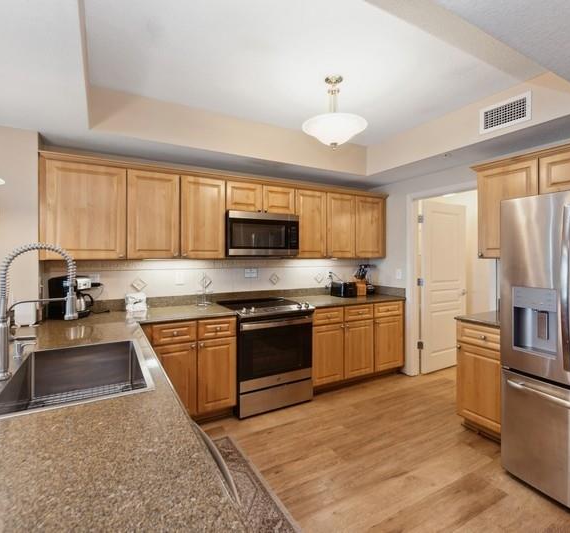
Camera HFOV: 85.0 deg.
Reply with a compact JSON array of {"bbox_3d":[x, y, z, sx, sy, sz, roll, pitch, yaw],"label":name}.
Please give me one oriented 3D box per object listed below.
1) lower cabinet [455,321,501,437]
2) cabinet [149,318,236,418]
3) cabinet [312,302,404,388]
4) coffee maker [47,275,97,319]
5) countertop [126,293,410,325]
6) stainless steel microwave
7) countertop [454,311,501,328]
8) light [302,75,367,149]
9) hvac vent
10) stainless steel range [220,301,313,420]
[{"bbox_3d":[1.762,0.876,2.472,0.618,0.834,0.437,-1,2,-29],"label":"lower cabinet"},{"bbox_3d":[-0.894,0.867,2.780,0.759,0.834,0.633,-1,2,-29],"label":"cabinet"},{"bbox_3d":[0.695,0.840,3.644,1.302,0.834,0.633,-1,2,-29],"label":"cabinet"},{"bbox_3d":[-1.698,0.241,2.518,0.290,0.345,0.200,1,2,18],"label":"coffee maker"},{"bbox_3d":[-0.008,0.414,3.251,2.899,0.042,0.658,-1,2,-29],"label":"countertop"},{"bbox_3d":[-0.280,-0.317,3.220,0.762,0.419,0.402,-1,2,-29],"label":"stainless steel microwave"},{"bbox_3d":[1.749,0.439,2.457,0.653,0.042,0.447,-1,2,-29],"label":"countertop"},{"bbox_3d":[0.339,-1.059,2.159,0.448,0.497,0.448,0,2,0],"label":"light"},{"bbox_3d":[1.636,-1.143,2.337,0.025,0.205,0.349,-1,2,-29],"label":"hvac vent"},{"bbox_3d":[-0.197,0.849,3.116,0.769,0.930,0.678,-1,2,-29],"label":"stainless steel range"}]

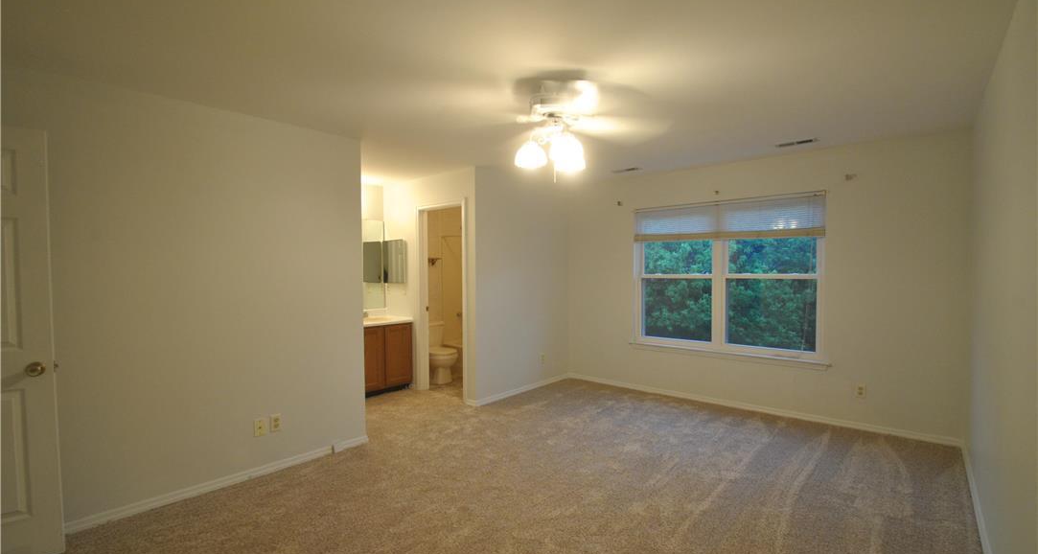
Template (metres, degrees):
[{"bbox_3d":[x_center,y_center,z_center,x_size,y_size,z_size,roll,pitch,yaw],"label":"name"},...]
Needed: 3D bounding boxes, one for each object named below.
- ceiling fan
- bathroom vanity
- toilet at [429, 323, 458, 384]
[{"bbox_3d":[0.210,-0.823,2.440,1.280,0.500,1.280,1,2,43],"label":"ceiling fan"},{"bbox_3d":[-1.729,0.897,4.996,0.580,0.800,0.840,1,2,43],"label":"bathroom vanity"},{"bbox_3d":[-1.049,0.935,5.472,0.710,0.710,0.480,1,2,43],"label":"toilet"}]

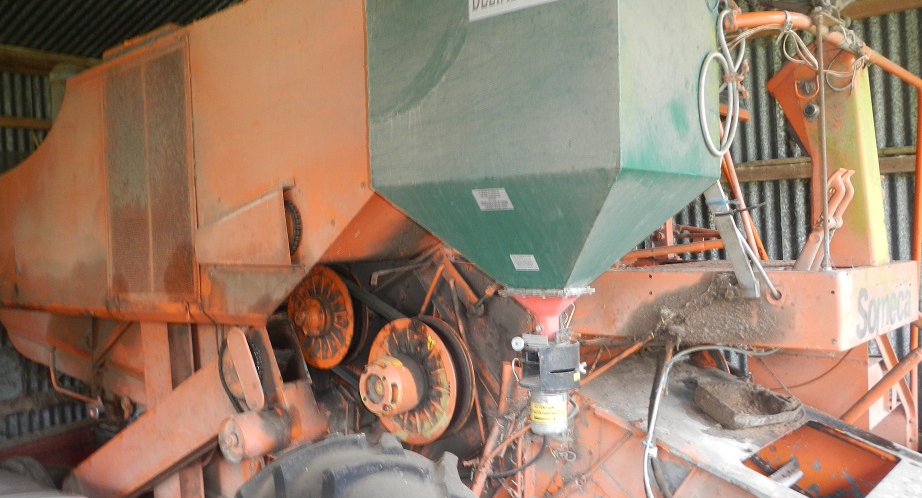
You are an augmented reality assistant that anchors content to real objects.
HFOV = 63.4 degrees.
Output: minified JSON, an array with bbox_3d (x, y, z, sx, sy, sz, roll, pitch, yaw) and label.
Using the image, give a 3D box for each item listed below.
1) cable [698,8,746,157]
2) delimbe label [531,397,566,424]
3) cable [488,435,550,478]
[{"bbox_3d":[0.641,-0.408,1.830,0.170,0.360,0.070,-3,2,-39],"label":"cable"},{"bbox_3d":[0.206,0.393,1.784,0.085,0.053,0.032,-1,1,14],"label":"delimbe label"},{"bbox_3d":[0.141,0.517,1.860,0.155,0.108,0.050,-1,2,21],"label":"cable"}]

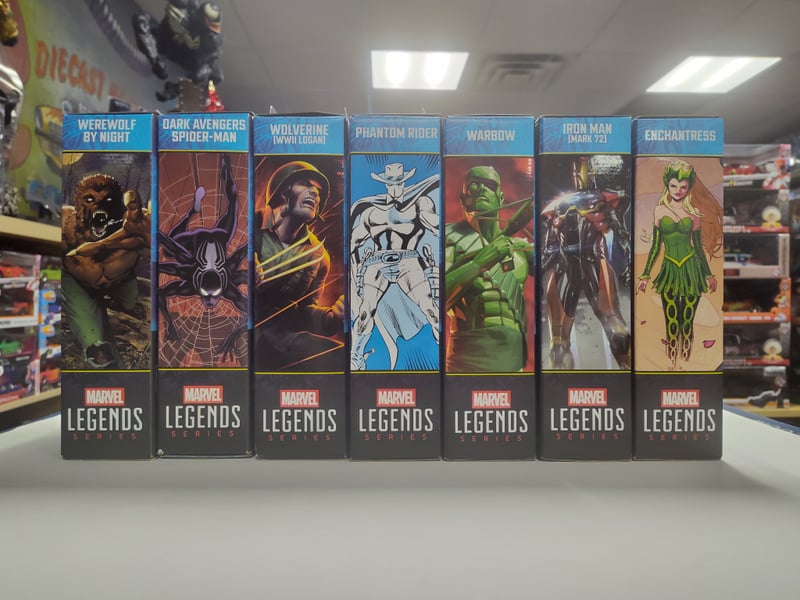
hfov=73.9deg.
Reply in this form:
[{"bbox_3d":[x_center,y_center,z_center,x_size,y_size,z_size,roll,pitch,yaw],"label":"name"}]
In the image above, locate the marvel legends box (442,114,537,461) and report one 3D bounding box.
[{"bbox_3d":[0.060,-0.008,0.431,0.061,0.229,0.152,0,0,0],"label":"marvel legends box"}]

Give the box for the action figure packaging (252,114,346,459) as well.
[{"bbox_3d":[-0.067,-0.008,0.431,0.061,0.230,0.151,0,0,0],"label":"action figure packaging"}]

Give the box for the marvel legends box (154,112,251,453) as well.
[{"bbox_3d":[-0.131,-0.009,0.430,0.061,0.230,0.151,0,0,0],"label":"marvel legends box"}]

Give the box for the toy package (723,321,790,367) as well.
[{"bbox_3d":[0.839,0.111,1.377,0.260,0.109,0.115,0,0,0],"label":"toy package"}]

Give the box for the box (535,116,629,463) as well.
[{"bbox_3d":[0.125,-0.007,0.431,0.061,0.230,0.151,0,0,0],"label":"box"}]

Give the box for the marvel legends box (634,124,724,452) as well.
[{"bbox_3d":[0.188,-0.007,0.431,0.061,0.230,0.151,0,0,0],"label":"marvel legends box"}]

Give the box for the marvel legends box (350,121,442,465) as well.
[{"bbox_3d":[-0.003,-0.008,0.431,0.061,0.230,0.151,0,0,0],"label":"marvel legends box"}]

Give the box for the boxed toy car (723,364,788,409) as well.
[{"bbox_3d":[1.010,0.257,1.623,0.270,0.123,0.125,0,0,0],"label":"boxed toy car"}]

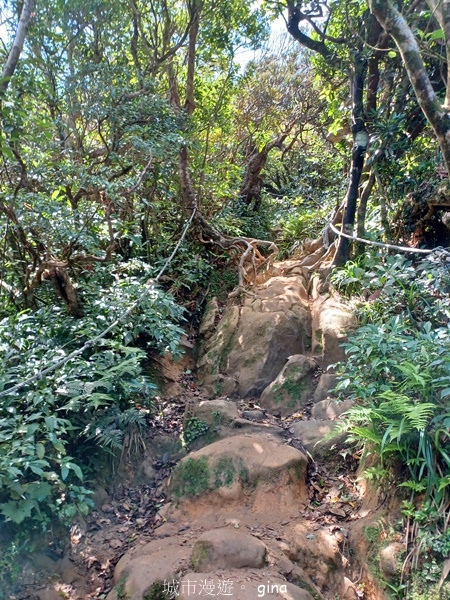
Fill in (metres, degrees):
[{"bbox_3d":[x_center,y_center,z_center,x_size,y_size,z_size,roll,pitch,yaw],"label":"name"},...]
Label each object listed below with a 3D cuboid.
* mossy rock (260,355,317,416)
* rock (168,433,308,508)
[{"bbox_3d":[0.620,0.810,4.220,0.540,0.560,0.450,0,0,0],"label":"mossy rock"},{"bbox_3d":[0.100,1.230,3.250,1.020,0.360,0.700,0,0,0],"label":"rock"}]

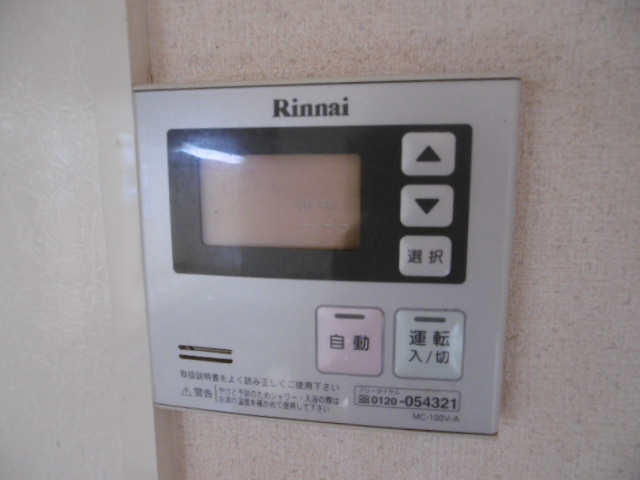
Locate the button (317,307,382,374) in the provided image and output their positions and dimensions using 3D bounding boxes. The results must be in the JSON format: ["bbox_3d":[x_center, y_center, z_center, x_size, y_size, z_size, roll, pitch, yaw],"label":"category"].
[{"bbox_3d":[0.011,0.037,0.160,0.025,0.026,0.004,1,9,9],"label":"button"}]

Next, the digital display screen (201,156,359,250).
[{"bbox_3d":[-0.014,-0.014,0.157,0.058,0.033,0.003,1,9,9],"label":"digital display screen"}]

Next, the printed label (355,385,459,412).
[{"bbox_3d":[0.032,0.058,0.161,0.038,0.008,0.001,1,9,9],"label":"printed label"}]

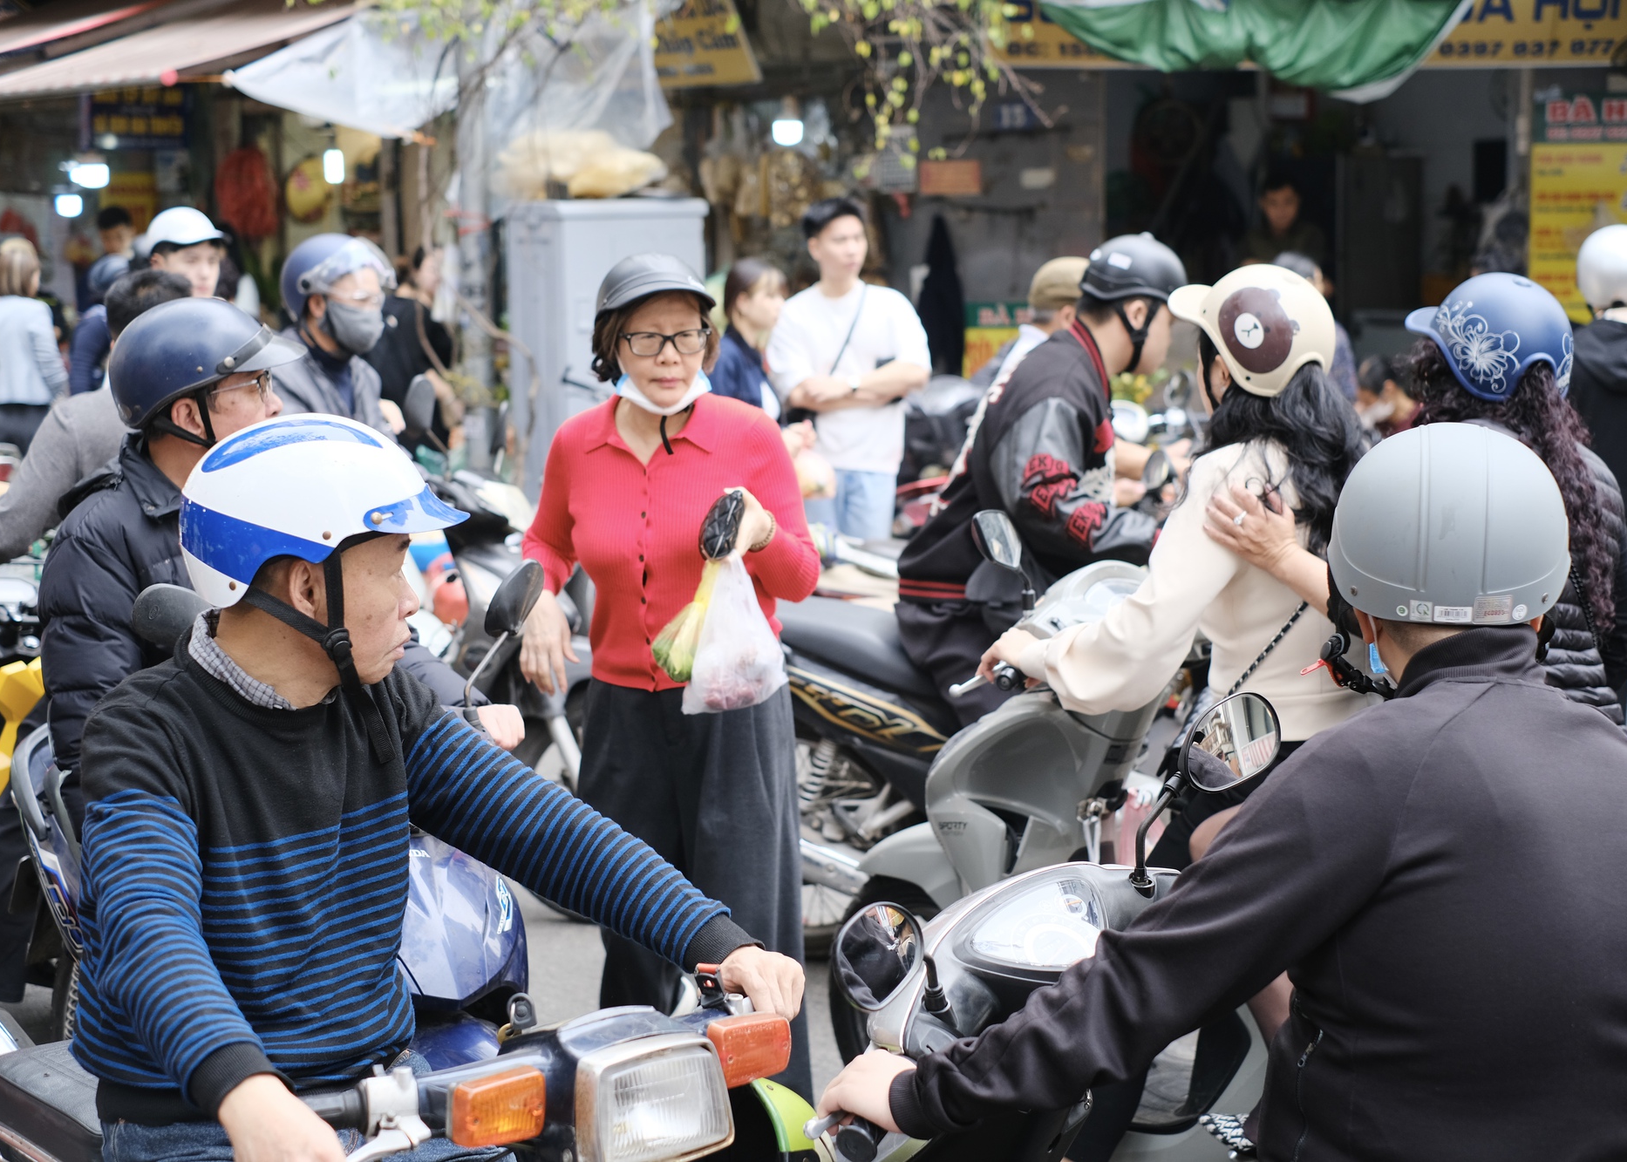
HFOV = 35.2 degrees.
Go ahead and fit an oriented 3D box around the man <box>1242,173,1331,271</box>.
[{"bbox_3d":[1.964,-0.874,10.793,0.470,1.660,0.310,0,6,3],"label":"man"}]

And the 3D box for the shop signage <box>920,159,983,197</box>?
[{"bbox_3d":[0.619,-1.807,11.500,0.280,0.170,0.030,0,7,0],"label":"shop signage"}]

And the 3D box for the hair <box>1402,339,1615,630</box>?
[{"bbox_3d":[1.127,-0.154,4.150,0.260,0.480,0.270,5,9,34],"label":"hair"}]

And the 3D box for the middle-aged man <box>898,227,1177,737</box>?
[{"bbox_3d":[0.565,-0.037,6.247,0.720,1.550,0.520,-4,8,-28],"label":"middle-aged man"}]

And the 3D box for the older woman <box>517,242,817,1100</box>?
[{"bbox_3d":[-0.252,0.223,4.466,0.520,1.570,0.380,1,8,12],"label":"older woman"}]

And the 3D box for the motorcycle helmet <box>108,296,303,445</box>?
[{"bbox_3d":[-0.995,-0.352,4.200,0.300,0.220,0.240,-1,7,-8],"label":"motorcycle helmet"}]

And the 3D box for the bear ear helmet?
[{"bbox_3d":[0.759,-0.425,4.380,0.225,0.225,0.300,-6,9,-43],"label":"bear ear helmet"}]

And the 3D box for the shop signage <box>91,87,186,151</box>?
[{"bbox_3d":[-3.168,-2.166,12.000,0.460,0.310,0.050,-1,7,-7],"label":"shop signage"}]

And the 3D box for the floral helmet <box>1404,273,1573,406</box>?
[{"bbox_3d":[1.141,-0.413,4.320,0.225,0.215,0.300,-5,8,-39],"label":"floral helmet"}]

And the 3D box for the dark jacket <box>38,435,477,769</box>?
[{"bbox_3d":[-0.910,0.065,3.731,0.590,0.530,0.520,5,8,37],"label":"dark jacket"}]

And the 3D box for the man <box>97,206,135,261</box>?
[{"bbox_3d":[-2.979,-0.741,10.996,0.460,1.700,0.320,-6,9,-37],"label":"man"}]

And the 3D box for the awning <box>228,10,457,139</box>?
[{"bbox_3d":[-1.641,-1.777,9.000,0.880,0.450,0.700,0,6,5],"label":"awning"}]

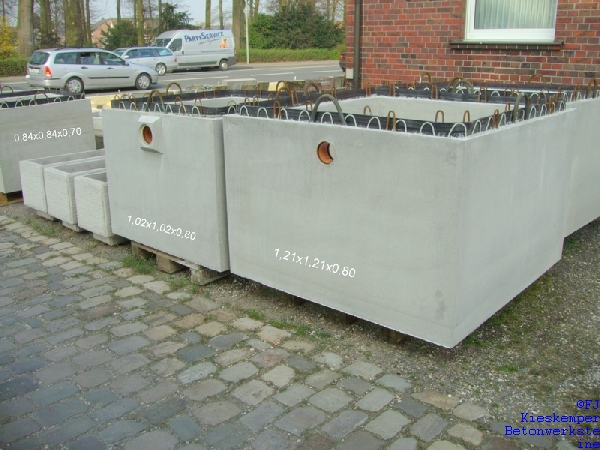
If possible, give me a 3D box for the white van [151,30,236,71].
[{"bbox_3d":[-6.750,-10.300,36.200,5.500,2.500,2.030,-13,21,-35],"label":"white van"}]

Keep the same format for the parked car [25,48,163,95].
[{"bbox_3d":[-7.100,-5.430,21.150,1.700,1.460,4.450,16,23,43],"label":"parked car"}]

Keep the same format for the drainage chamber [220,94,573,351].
[{"bbox_3d":[0.588,-0.189,3.467,1.409,0.920,1.423,13,22,39],"label":"drainage chamber"}]

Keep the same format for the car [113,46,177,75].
[{"bbox_3d":[-8.870,-8.620,32.000,4.600,1.470,1.760,-13,21,-36],"label":"car"}]

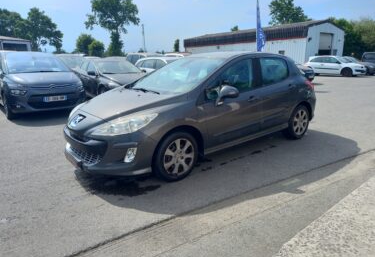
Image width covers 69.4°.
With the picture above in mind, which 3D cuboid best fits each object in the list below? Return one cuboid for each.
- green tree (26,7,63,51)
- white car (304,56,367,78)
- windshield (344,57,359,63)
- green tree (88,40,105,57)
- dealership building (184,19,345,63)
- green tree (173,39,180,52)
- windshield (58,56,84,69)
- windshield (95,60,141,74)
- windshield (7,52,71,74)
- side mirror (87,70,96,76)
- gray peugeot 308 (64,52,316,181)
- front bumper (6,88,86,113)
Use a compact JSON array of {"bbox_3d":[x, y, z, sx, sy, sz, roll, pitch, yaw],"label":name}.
[{"bbox_3d":[-23.919,-15.157,45.610,6.029,9.531,6.029,-7,16,-24],"label":"green tree"},{"bbox_3d":[10.698,-4.630,19.727,1.820,1.460,4.210,-12,18,-35],"label":"white car"},{"bbox_3d":[13.628,-5.709,22.495,1.400,0.450,0.700,-12,19,-38],"label":"windshield"},{"bbox_3d":[-14.224,-11.614,42.417,2.471,4.145,2.471,-7,16,-24],"label":"green tree"},{"bbox_3d":[8.804,-11.294,38.250,8.500,5.300,22.300,-11,18,-34],"label":"dealership building"},{"bbox_3d":[-2.026,-14.914,52.940,1.600,4.926,1.600,-1,15,0],"label":"green tree"},{"bbox_3d":[-5.311,-2.974,12.236,1.450,0.520,0.750,-12,19,-38],"label":"windshield"},{"bbox_3d":[-2.297,-1.988,8.755,1.450,0.420,0.800,-13,19,-40],"label":"windshield"},{"bbox_3d":[-3.954,-1.688,7.072,1.500,0.540,0.780,-13,19,-40],"label":"windshield"},{"bbox_3d":[-2.726,-1.518,7.580,0.240,0.170,0.160,-14,19,-40],"label":"side mirror"},{"bbox_3d":[0.331,-0.446,4.396,4.280,1.500,1.880,-12,18,-36],"label":"gray peugeot 308"},{"bbox_3d":[-3.275,-0.663,6.603,1.830,0.550,0.600,-14,19,-40],"label":"front bumper"}]

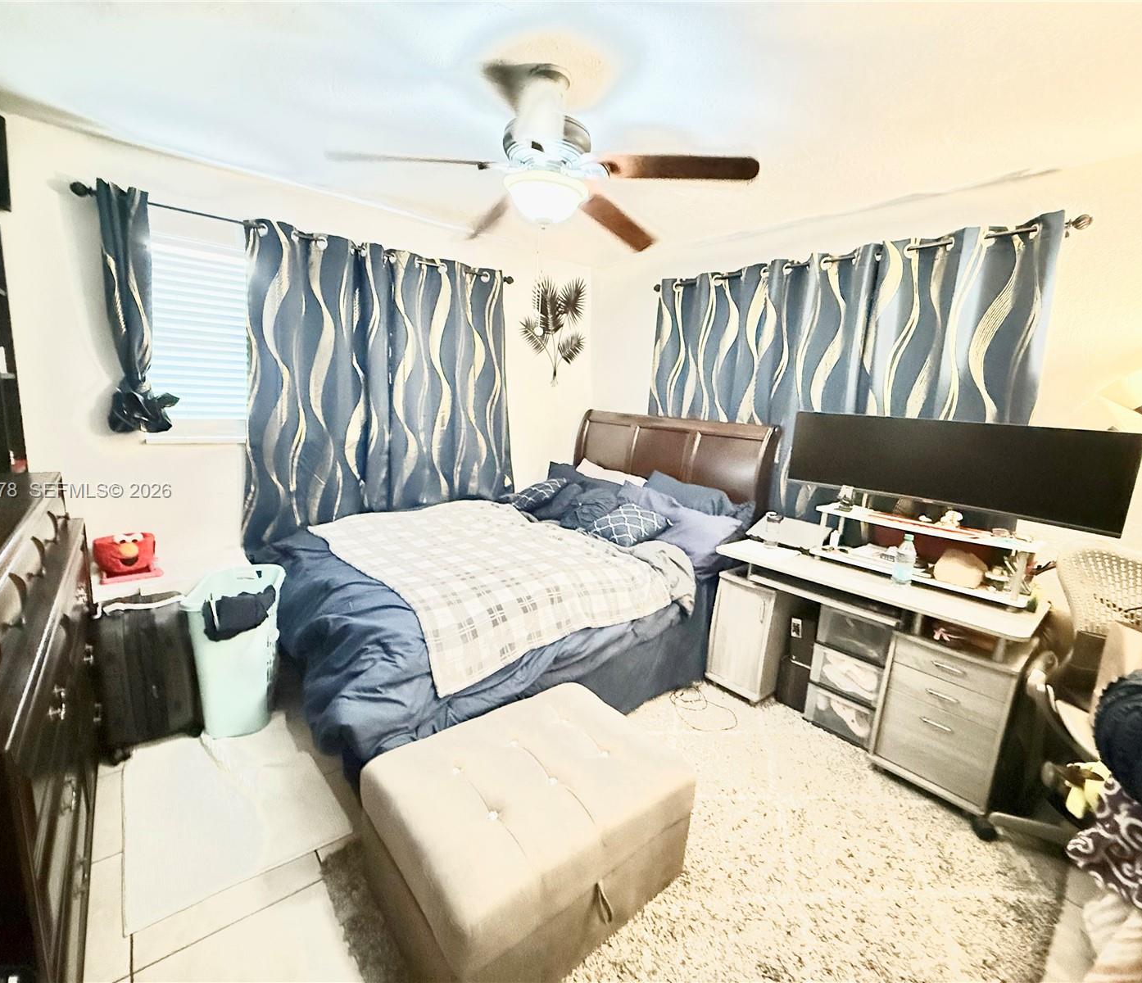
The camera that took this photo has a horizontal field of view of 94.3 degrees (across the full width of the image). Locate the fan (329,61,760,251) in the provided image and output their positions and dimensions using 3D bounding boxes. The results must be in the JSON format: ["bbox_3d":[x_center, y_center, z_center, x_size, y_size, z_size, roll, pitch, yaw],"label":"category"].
[{"bbox_3d":[-0.070,-1.108,1.759,1.270,0.480,1.270,-3,12,-38],"label":"fan"}]

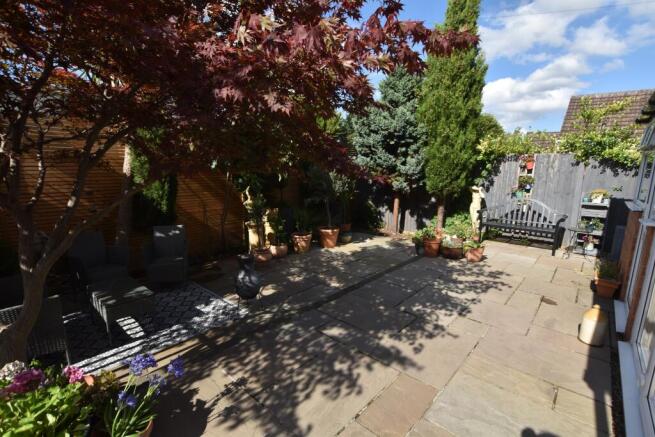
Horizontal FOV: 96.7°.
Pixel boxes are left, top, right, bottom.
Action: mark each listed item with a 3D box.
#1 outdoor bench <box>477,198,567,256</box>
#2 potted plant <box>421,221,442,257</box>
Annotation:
[{"bbox_3d":[4.127,0.142,6.223,0.650,0.980,1.450,-7,10,-40],"label":"outdoor bench"},{"bbox_3d":[1.881,0.364,5.282,0.376,0.623,0.376,0,8,0],"label":"potted plant"}]

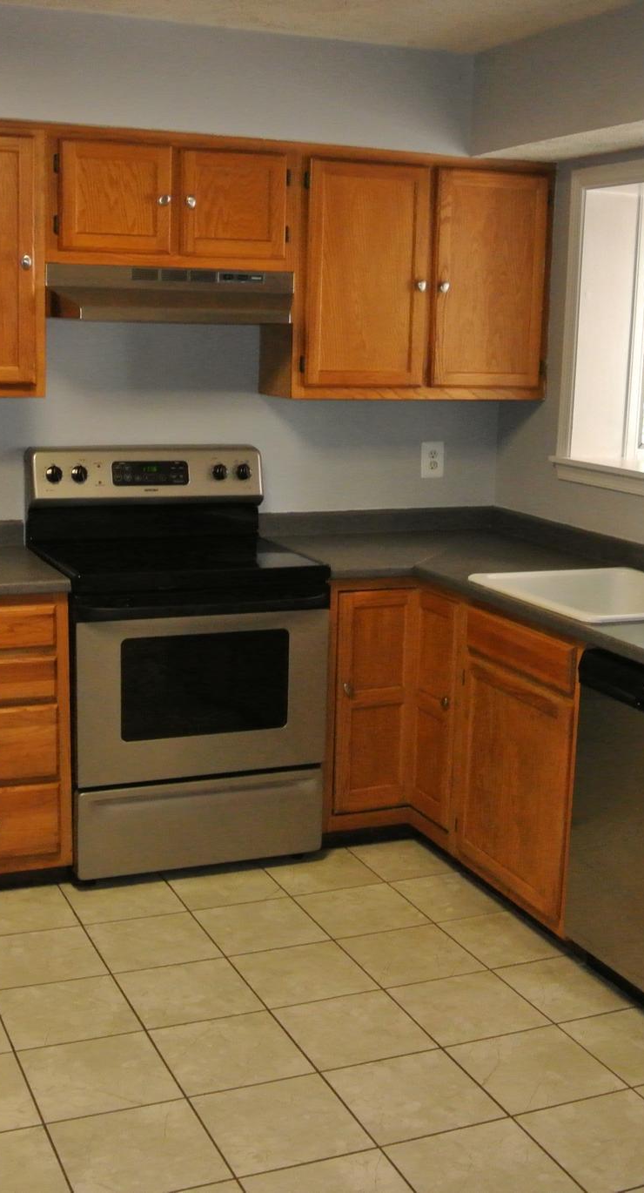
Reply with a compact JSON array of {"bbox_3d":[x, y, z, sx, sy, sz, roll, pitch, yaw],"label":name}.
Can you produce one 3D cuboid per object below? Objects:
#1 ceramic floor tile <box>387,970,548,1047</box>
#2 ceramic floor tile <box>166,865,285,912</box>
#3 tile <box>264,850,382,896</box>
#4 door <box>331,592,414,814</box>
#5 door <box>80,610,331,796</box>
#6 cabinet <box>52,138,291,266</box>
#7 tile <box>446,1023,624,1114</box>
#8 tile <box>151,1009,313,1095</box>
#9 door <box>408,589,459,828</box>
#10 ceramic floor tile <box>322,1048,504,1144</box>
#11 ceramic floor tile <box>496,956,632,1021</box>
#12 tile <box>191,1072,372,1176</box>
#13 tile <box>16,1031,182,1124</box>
[{"bbox_3d":[0.357,1.010,3.277,0.305,0.012,0.305,-3,12,-23],"label":"ceramic floor tile"},{"bbox_3d":[-0.287,0.853,3.936,0.302,0.012,0.302,-3,11,-23],"label":"ceramic floor tile"},{"bbox_3d":[-0.007,0.837,4.062,0.300,0.010,0.300,-3,11,-23],"label":"tile"},{"bbox_3d":[0.155,0.318,4.116,0.268,0.700,0.020,-3,12,-23],"label":"door"},{"bbox_3d":[-0.342,0.283,3.920,0.756,0.491,0.060,-3,12,-23],"label":"door"},{"bbox_3d":[-0.477,-1.167,4.001,0.762,0.372,0.333,-3,12,-23],"label":"cabinet"},{"bbox_3d":[0.474,1.055,2.975,0.301,0.010,0.301,-3,12,-23],"label":"tile"},{"bbox_3d":[-0.204,1.026,3.005,0.301,0.010,0.301,-3,12,-23],"label":"tile"},{"bbox_3d":[0.322,0.338,4.004,0.025,0.692,0.275,-3,11,-23],"label":"door"},{"bbox_3d":[0.194,1.061,2.843,0.300,0.010,0.300,-3,11,-23],"label":"ceramic floor tile"},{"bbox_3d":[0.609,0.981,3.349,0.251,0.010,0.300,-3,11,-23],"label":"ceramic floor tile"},{"bbox_3d":[-0.082,1.080,2.735,0.301,0.010,0.301,-3,12,-23],"label":"tile"},{"bbox_3d":[-0.479,1.033,2.875,0.302,0.012,0.302,-3,11,-23],"label":"tile"}]

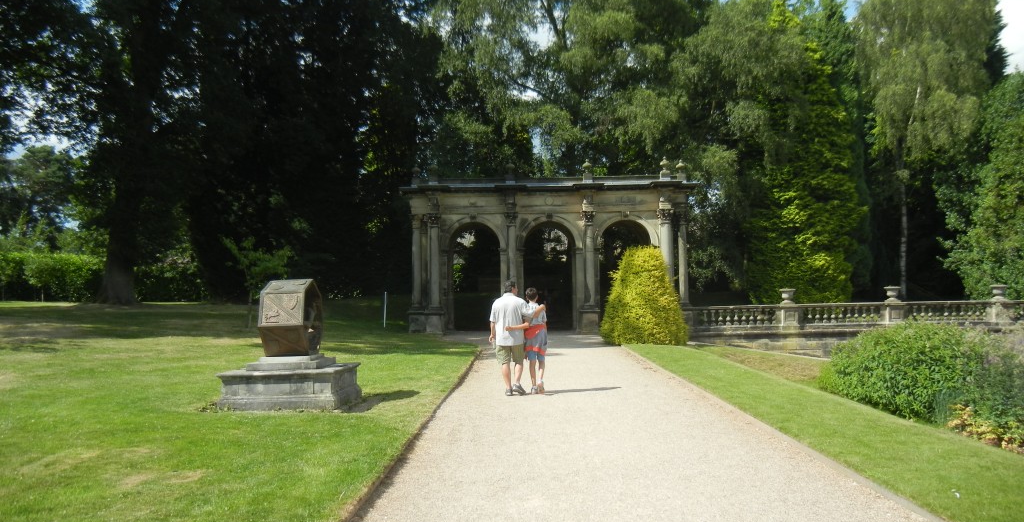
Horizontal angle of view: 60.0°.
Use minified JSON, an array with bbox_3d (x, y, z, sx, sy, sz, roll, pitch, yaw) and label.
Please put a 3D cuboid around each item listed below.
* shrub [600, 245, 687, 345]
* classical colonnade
[{"bbox_3d":[4.062,1.015,27.379,2.600,3.000,2.600,-1,-2,2],"label":"shrub"},{"bbox_3d":[1.544,-0.497,36.443,11.800,6.800,3.600,-1,-2,3],"label":"classical colonnade"}]

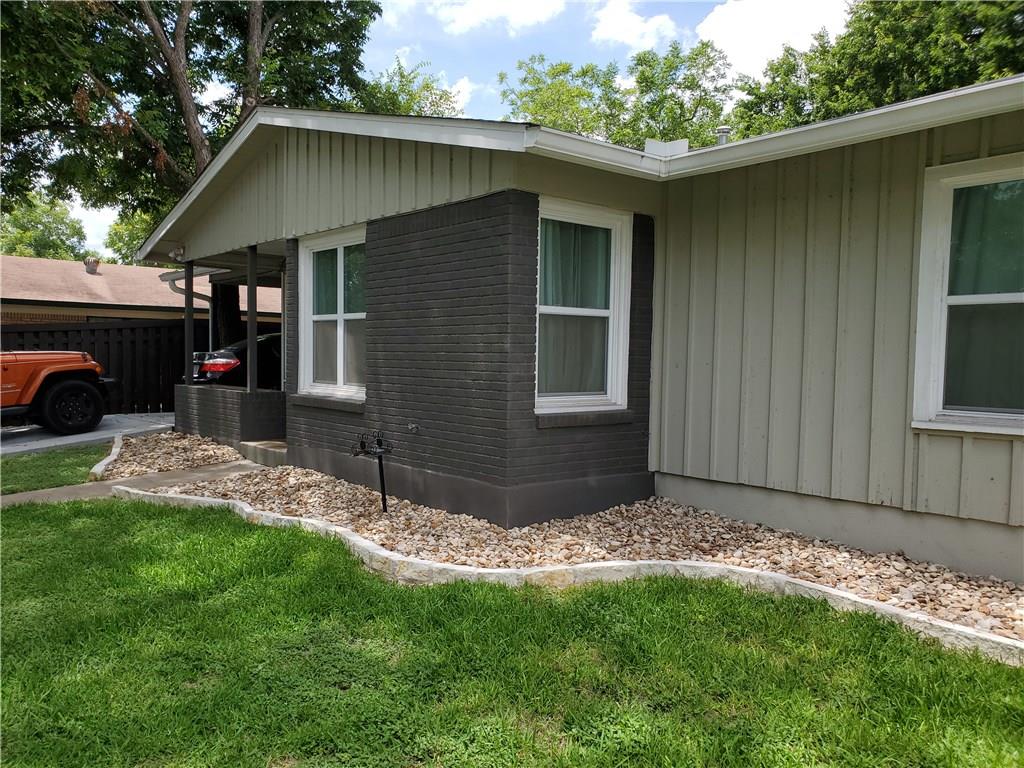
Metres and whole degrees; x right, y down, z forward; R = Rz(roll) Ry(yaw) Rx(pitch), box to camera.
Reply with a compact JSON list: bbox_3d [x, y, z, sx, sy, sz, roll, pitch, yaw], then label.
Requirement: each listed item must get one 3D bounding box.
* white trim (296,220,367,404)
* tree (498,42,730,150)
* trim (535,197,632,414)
[{"bbox_3d":[-1.708,-0.679,7.511,0.119,1.635,1.447,0,2,-42],"label":"white trim"},{"bbox_3d":[2.366,-3.717,18.632,6.300,9.000,6.500,0,2,-42],"label":"tree"},{"bbox_3d":[0.525,-0.592,6.053,1.110,1.645,0.119,0,2,-42],"label":"trim"}]

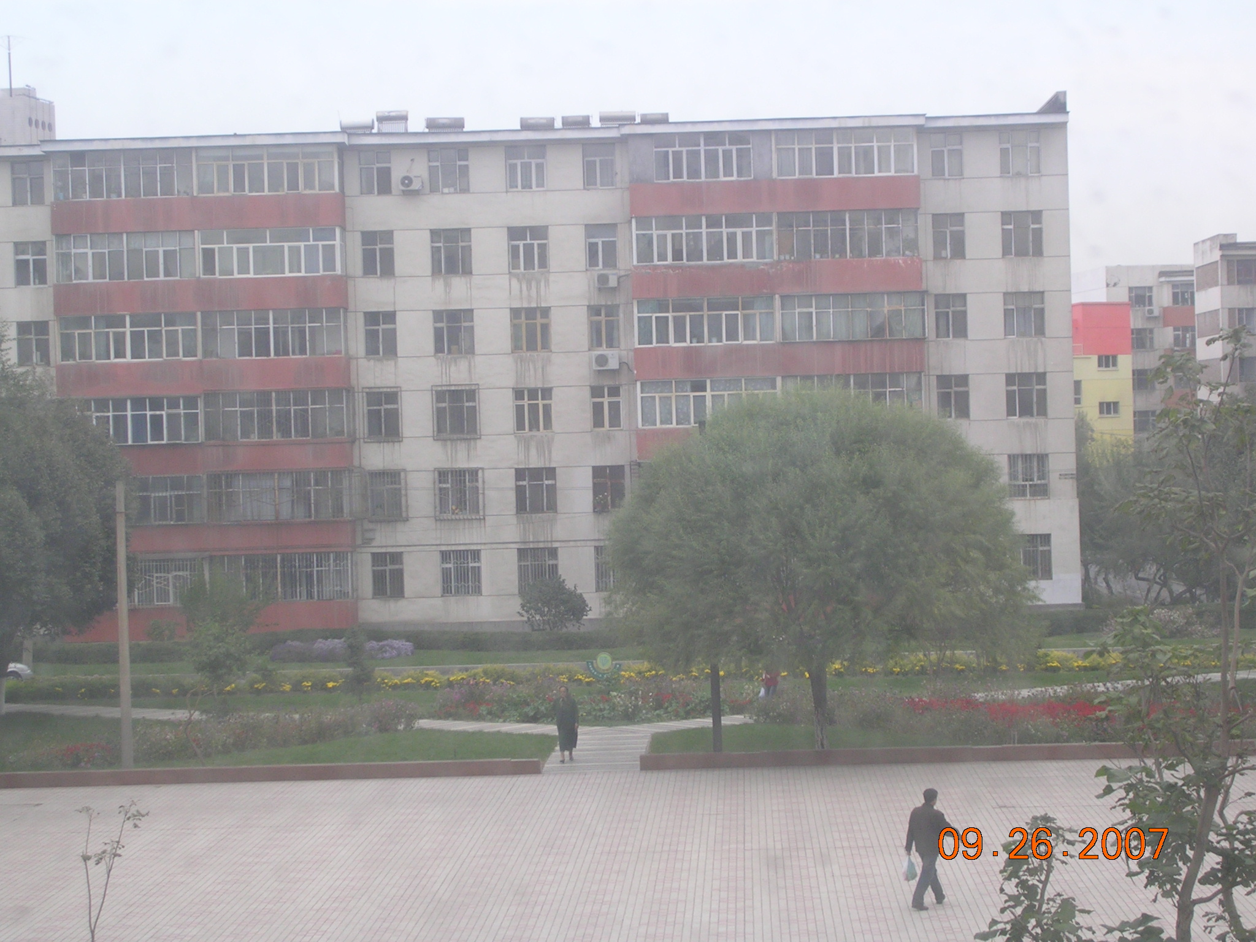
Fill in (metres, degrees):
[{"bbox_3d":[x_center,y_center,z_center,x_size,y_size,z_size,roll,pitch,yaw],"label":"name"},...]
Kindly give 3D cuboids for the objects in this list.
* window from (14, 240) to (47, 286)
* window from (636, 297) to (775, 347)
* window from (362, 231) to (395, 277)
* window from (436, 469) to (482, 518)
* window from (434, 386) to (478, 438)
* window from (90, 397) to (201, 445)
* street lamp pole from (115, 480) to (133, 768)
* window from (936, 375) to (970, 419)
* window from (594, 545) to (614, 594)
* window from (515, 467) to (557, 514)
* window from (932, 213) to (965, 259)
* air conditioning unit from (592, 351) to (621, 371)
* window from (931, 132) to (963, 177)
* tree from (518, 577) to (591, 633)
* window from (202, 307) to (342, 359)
[{"bbox_3d":[-20.948,-7.298,109.471,1.127,1.517,0.150,-2,1,1],"label":"window"},{"bbox_3d":[2.788,-5.331,111.540,5.021,1.666,0.180,-2,1,2],"label":"window"},{"bbox_3d":[-8.687,-7.560,108.539,1.113,1.553,0.150,-2,1,1],"label":"window"},{"bbox_3d":[-5.840,0.781,107.978,1.547,1.687,0.350,-2,1,1],"label":"window"},{"bbox_3d":[-6.182,-2.113,112.011,1.568,1.822,0.300,-2,0,2],"label":"window"},{"bbox_3d":[-17.224,-1.745,109.105,4.518,1.562,0.200,-2,0,0],"label":"window"},{"bbox_3d":[-10.198,3.106,63.061,0.230,5.836,0.230,-2,1,1],"label":"street lamp pole"},{"bbox_3d":[11.648,-2.670,111.738,1.151,1.548,0.200,-2,0,2],"label":"window"},{"bbox_3d":[-0.623,3.558,113.150,1.140,1.655,0.150,-2,1,2],"label":"window"},{"bbox_3d":[-3.179,0.680,108.118,1.451,1.556,0.150,-2,1,1],"label":"window"},{"bbox_3d":[11.171,-8.164,108.631,1.082,1.574,0.150,-2,1,1],"label":"window"},{"bbox_3d":[-0.761,-3.891,109.981,0.949,0.664,0.360,-2,0,0],"label":"air conditioning unit"},{"bbox_3d":[11.478,-11.383,112.482,1.161,1.574,0.150,-2,1,2],"label":"window"},{"bbox_3d":[-2.415,4.561,103.652,2.350,2.018,2.200,-2,1,1],"label":"tree"},{"bbox_3d":[-12.656,-4.888,111.025,5.051,1.637,0.200,-2,0,2],"label":"window"}]

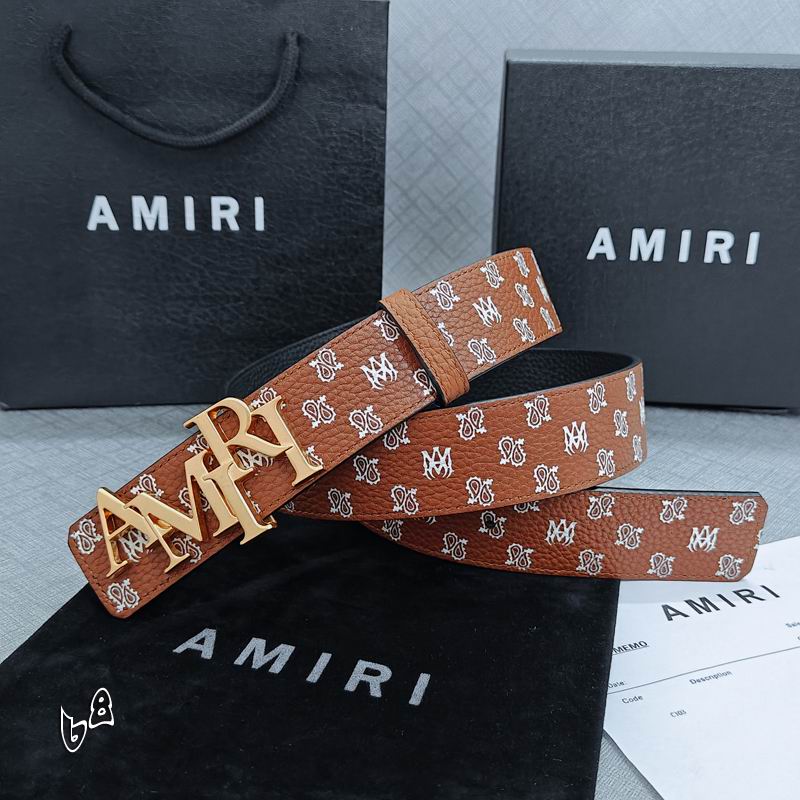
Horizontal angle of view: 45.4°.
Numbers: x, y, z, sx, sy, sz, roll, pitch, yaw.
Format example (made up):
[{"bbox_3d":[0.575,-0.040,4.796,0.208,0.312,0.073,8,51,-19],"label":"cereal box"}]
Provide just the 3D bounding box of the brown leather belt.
[{"bbox_3d":[0.012,0.006,0.390,0.271,0.118,0.132,1,21,0],"label":"brown leather belt"}]

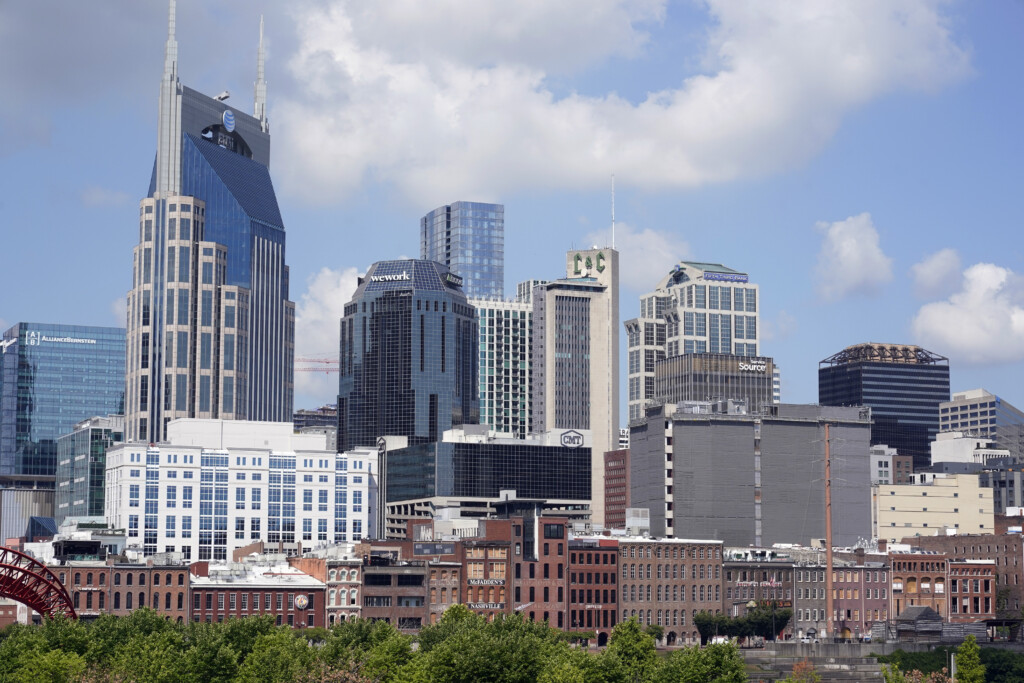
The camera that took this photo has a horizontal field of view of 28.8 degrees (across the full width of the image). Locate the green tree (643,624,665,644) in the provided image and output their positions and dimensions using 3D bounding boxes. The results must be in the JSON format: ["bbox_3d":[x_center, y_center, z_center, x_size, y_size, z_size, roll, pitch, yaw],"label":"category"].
[{"bbox_3d":[29.490,61.370,414.960,4.700,4.800,4.700,0,-7,0],"label":"green tree"}]

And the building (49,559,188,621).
[{"bbox_3d":[-82.644,53.177,401.473,26.420,17.096,38.000,3,-8,-24],"label":"building"}]

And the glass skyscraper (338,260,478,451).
[{"bbox_3d":[-34.127,27.347,655.140,42.000,109.543,42.000,3,-8,-24],"label":"glass skyscraper"}]

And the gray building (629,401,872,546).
[{"bbox_3d":[65.900,47.670,559.270,64.670,59.980,28.000,3,-8,-24],"label":"gray building"}]

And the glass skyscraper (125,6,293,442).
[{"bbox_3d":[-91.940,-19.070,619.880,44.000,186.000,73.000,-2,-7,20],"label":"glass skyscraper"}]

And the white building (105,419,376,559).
[{"bbox_3d":[-71.220,46.600,520.180,68.880,51.600,34.000,3,-8,-24],"label":"white building"}]

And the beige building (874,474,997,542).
[{"bbox_3d":[111.840,55.030,569.600,41.000,32.000,28.000,3,-8,-24],"label":"beige building"}]

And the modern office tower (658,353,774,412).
[{"bbox_3d":[77.505,49.571,757.388,35.421,85.705,29.000,3,-8,-24],"label":"modern office tower"}]

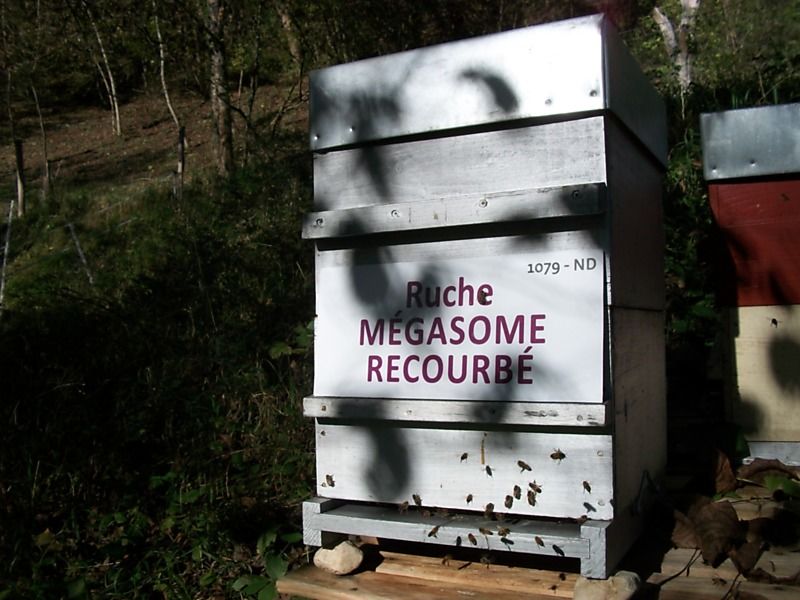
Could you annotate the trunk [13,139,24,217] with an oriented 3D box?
[{"bbox_3d":[-5.155,-1.657,10.000,0.110,1.060,0.110,-3,1,-27],"label":"trunk"}]

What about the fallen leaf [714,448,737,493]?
[{"bbox_3d":[0.497,0.262,1.130,0.036,0.068,0.035,-1,1,0],"label":"fallen leaf"}]

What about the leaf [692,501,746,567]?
[{"bbox_3d":[0.376,0.276,0.870,0.062,0.060,0.060,-1,1,0],"label":"leaf"}]

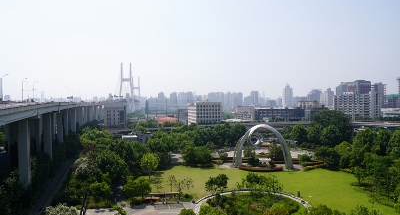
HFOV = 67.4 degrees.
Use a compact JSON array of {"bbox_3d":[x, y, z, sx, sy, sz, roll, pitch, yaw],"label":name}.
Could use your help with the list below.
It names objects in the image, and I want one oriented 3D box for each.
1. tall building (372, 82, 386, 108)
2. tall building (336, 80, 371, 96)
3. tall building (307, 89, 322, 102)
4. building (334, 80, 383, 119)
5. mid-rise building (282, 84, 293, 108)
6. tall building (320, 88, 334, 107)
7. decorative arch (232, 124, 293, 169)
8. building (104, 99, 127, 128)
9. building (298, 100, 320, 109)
[{"bbox_3d":[284.000,-6.874,474.972,18.000,64.000,17.000,0,0,12],"label":"tall building"},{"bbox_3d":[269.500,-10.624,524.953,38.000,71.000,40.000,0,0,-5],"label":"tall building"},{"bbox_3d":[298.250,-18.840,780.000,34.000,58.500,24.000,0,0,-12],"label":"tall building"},{"bbox_3d":[208.500,1.506,399.013,53.000,48.000,19.000,0,0,20],"label":"building"},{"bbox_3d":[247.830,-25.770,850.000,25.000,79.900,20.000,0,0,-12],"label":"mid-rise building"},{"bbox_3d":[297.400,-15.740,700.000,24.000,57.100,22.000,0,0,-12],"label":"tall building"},{"bbox_3d":[28.000,17.181,133.888,25.500,19.300,4.500,0,0,9],"label":"decorative arch"},{"bbox_3d":[-85.800,9.970,306.054,19.500,32.000,14.000,0,0,10],"label":"building"},{"bbox_3d":[148.500,8.466,407.047,27.000,34.000,14.000,0,0,8],"label":"building"}]

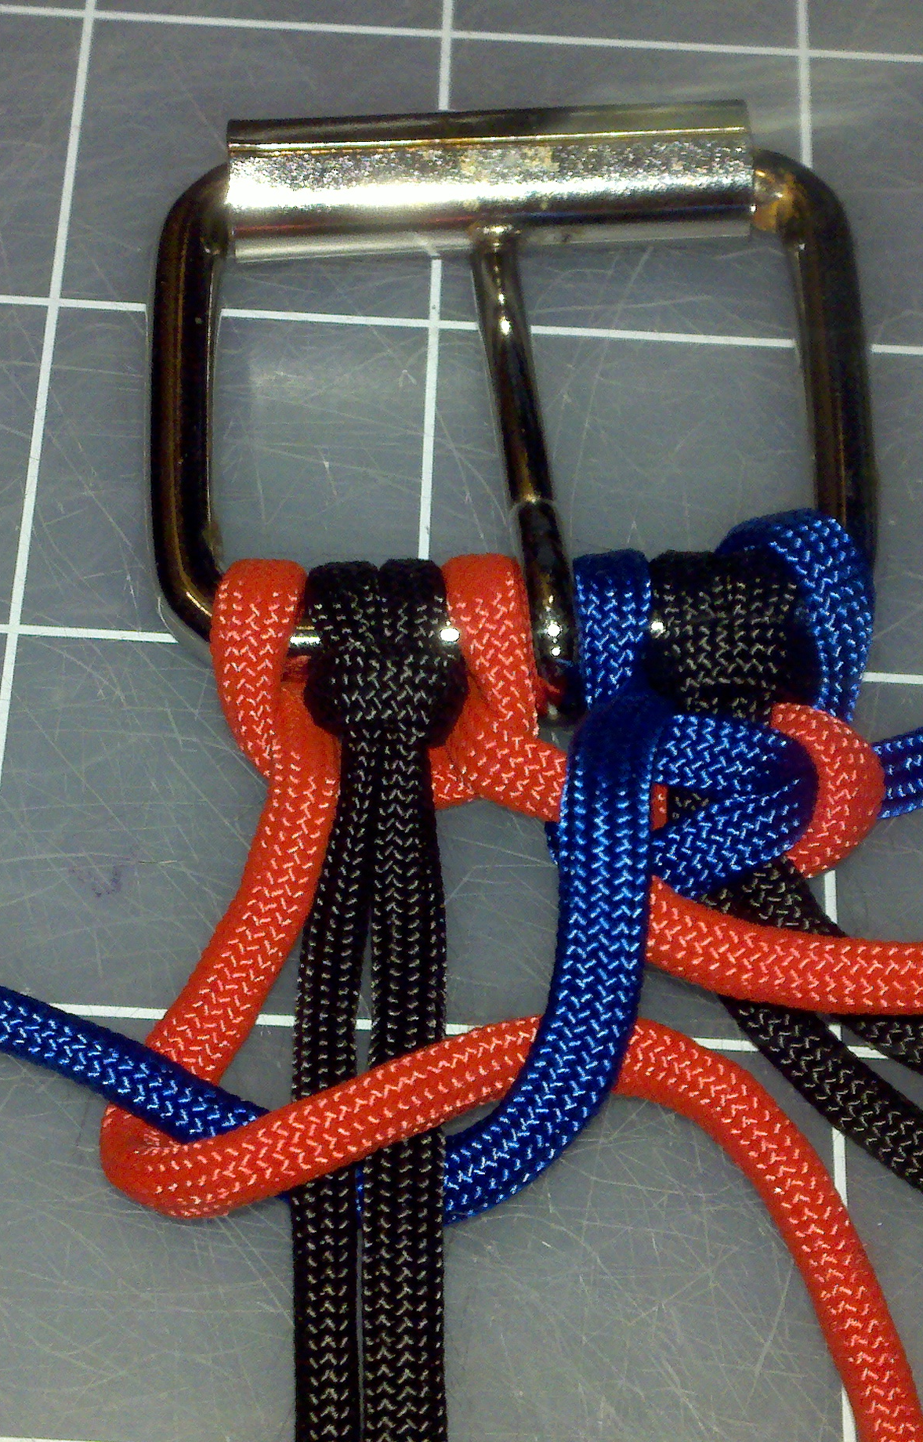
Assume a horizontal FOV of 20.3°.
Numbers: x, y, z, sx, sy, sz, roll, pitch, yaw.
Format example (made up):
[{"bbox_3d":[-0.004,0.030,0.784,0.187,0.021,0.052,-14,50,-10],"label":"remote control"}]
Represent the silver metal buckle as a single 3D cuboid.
[{"bbox_3d":[0.003,-0.020,0.164,0.045,0.011,0.042,-1,65,-3],"label":"silver metal buckle"}]

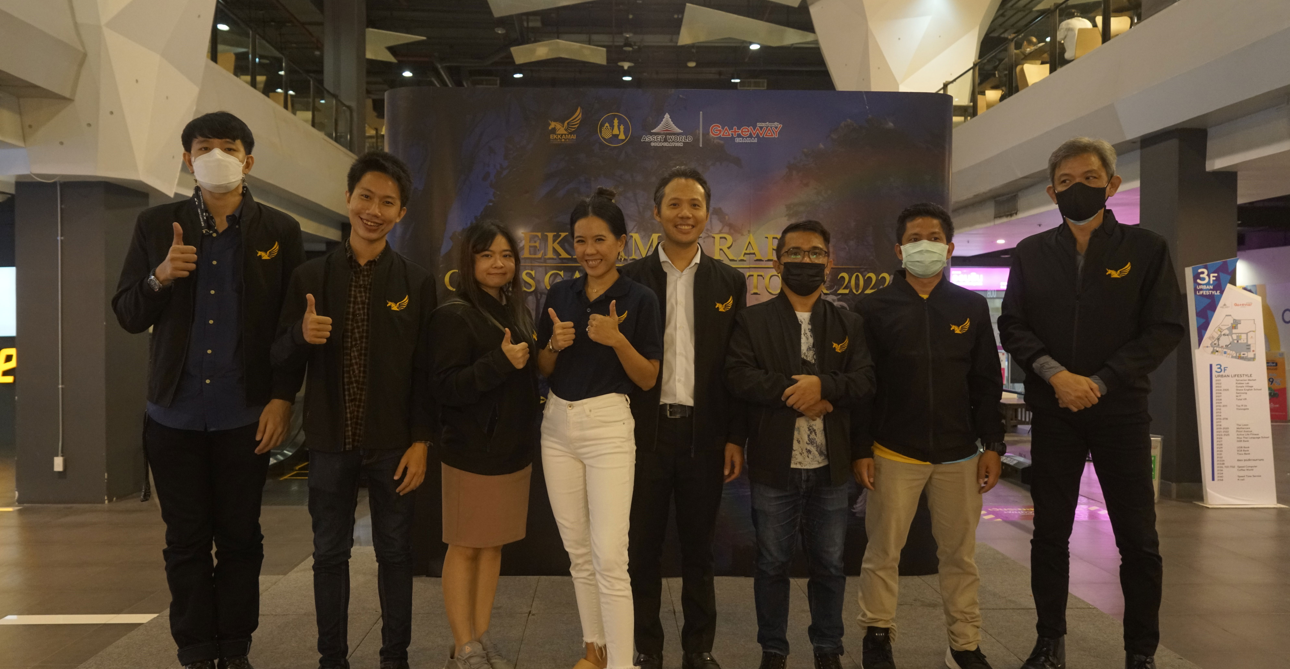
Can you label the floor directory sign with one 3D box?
[{"bbox_3d":[5.471,0.445,8.323,0.800,2.260,0.240,0,1,-2],"label":"floor directory sign"}]

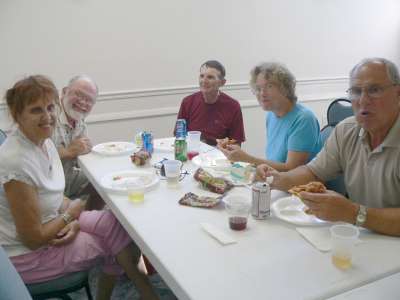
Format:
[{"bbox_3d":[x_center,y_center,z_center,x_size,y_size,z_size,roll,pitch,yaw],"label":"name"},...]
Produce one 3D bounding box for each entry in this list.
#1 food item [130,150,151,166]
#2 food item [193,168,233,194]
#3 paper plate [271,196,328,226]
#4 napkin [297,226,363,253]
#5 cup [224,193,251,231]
[{"bbox_3d":[-0.323,0.041,2.246,0.110,0.060,0.090,-1,15,0],"label":"food item"},{"bbox_3d":[0.049,0.137,1.913,0.100,0.050,0.195,-9,17,-33],"label":"food item"},{"bbox_3d":[0.405,0.233,1.552,0.268,0.022,0.268,-1,15,0],"label":"paper plate"},{"bbox_3d":[0.435,0.284,1.404,0.170,0.008,0.195,-4,14,-15],"label":"napkin"},{"bbox_3d":[0.130,0.218,1.448,0.087,0.112,0.087,-1,15,0],"label":"cup"}]

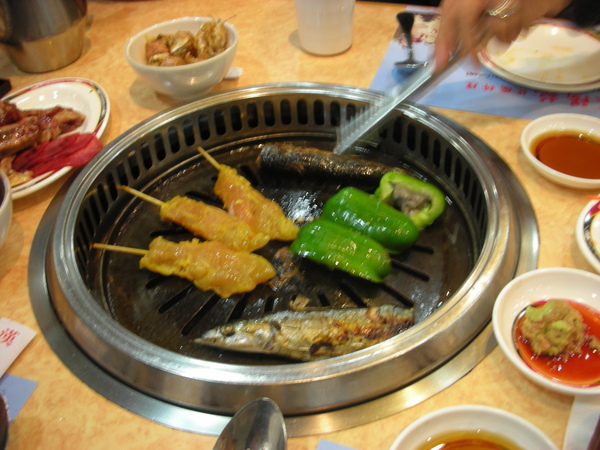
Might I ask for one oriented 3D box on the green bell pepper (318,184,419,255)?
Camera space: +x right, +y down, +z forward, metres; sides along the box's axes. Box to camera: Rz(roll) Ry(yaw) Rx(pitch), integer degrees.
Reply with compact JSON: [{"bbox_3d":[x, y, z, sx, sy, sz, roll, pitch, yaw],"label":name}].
[{"bbox_3d":[0.058,-0.010,0.503,0.085,0.025,0.042,29,52,31],"label":"green bell pepper"}]

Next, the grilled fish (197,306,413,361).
[{"bbox_3d":[0.002,0.076,0.416,0.151,0.023,0.041,-3,42,2],"label":"grilled fish"}]

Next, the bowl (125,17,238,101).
[{"bbox_3d":[-0.117,-0.164,0.627,0.114,0.052,0.114,-3,42,2],"label":"bowl"}]

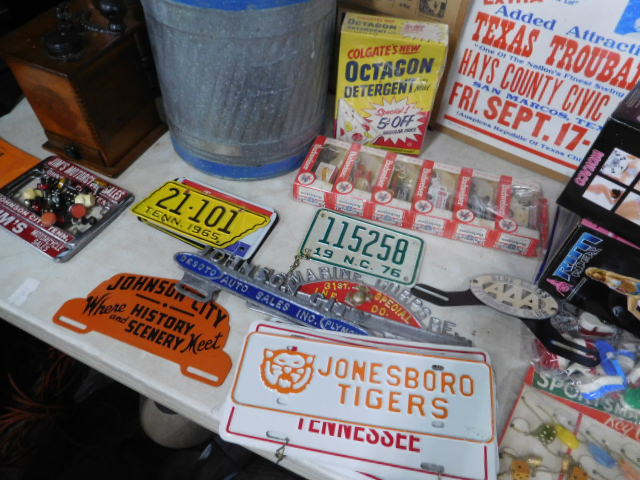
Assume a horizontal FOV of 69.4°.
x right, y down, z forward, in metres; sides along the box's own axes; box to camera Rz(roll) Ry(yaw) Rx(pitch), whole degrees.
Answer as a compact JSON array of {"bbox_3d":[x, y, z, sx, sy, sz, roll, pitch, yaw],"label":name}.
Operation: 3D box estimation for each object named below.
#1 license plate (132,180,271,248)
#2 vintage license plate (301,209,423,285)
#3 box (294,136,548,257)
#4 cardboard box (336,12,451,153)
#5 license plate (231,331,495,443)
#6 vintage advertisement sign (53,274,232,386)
[{"bbox_3d":[-0.185,-0.038,0.725,0.208,0.007,0.087,21,54,14],"label":"license plate"},{"bbox_3d":[0.066,0.009,0.701,0.176,0.006,0.102,15,53,11],"label":"vintage license plate"},{"bbox_3d":[0.159,-0.076,0.751,0.383,0.038,0.125,14,52,10],"label":"box"},{"bbox_3d":[0.113,-0.254,0.781,0.157,0.211,0.063,10,52,6],"label":"cardboard box"},{"bbox_3d":[0.052,0.173,0.557,0.307,0.008,0.100,7,52,4],"label":"license plate"},{"bbox_3d":[-0.219,0.101,0.621,0.255,0.006,0.118,17,53,12],"label":"vintage advertisement sign"}]

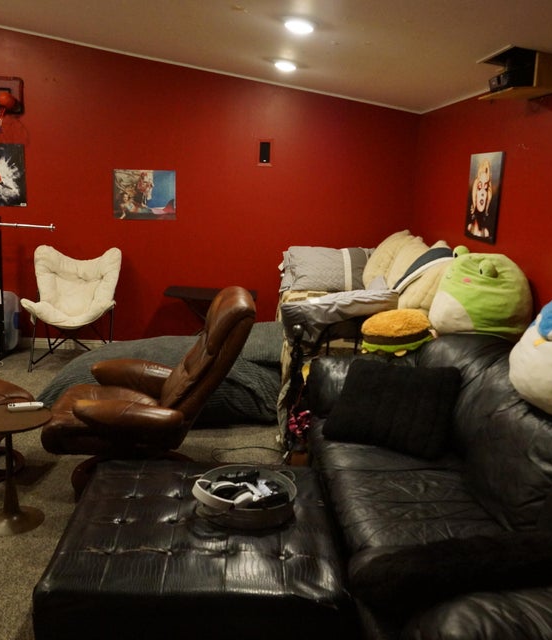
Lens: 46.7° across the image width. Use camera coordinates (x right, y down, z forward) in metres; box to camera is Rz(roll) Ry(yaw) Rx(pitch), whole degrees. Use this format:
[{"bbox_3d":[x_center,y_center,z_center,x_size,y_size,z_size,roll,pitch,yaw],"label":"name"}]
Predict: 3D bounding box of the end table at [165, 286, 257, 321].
[{"bbox_3d":[-0.536,0.058,5.267,0.760,0.590,0.440,1,12,-3],"label":"end table"}]

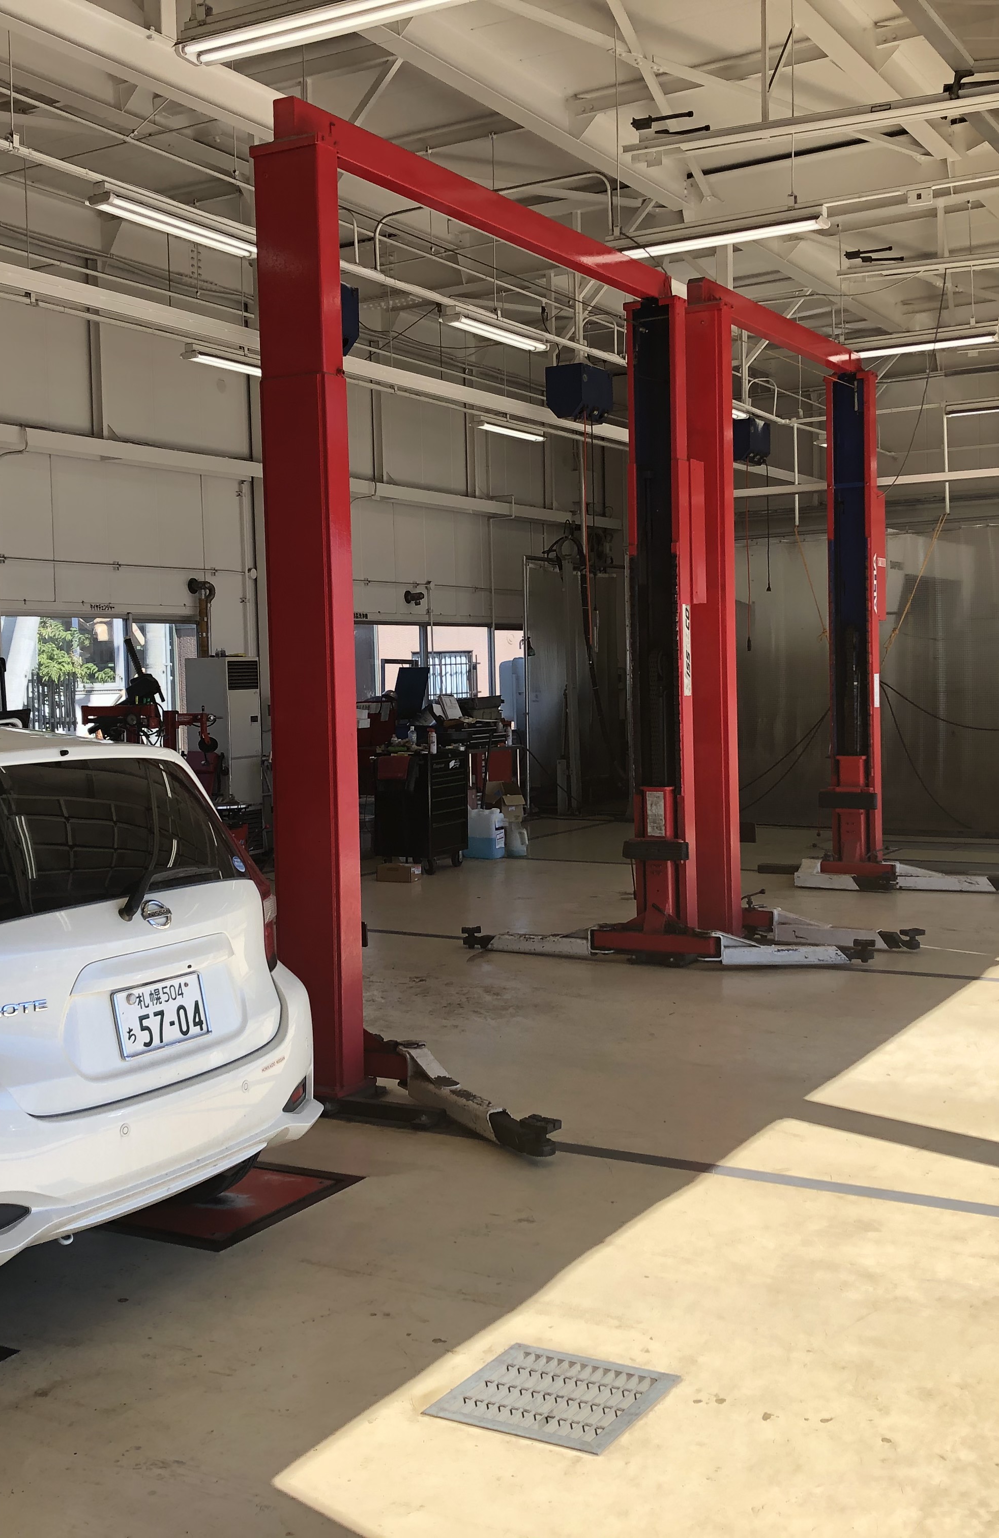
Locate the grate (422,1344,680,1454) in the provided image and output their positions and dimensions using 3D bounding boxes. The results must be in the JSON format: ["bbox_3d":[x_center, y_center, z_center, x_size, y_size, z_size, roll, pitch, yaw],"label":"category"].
[{"bbox_3d":[0.126,1.438,3.788,0.442,0.022,0.430,1,4,30],"label":"grate"}]

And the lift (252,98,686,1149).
[{"bbox_3d":[0.170,-0.735,7.770,2.150,3.850,3.950,1,4,30],"label":"lift"}]

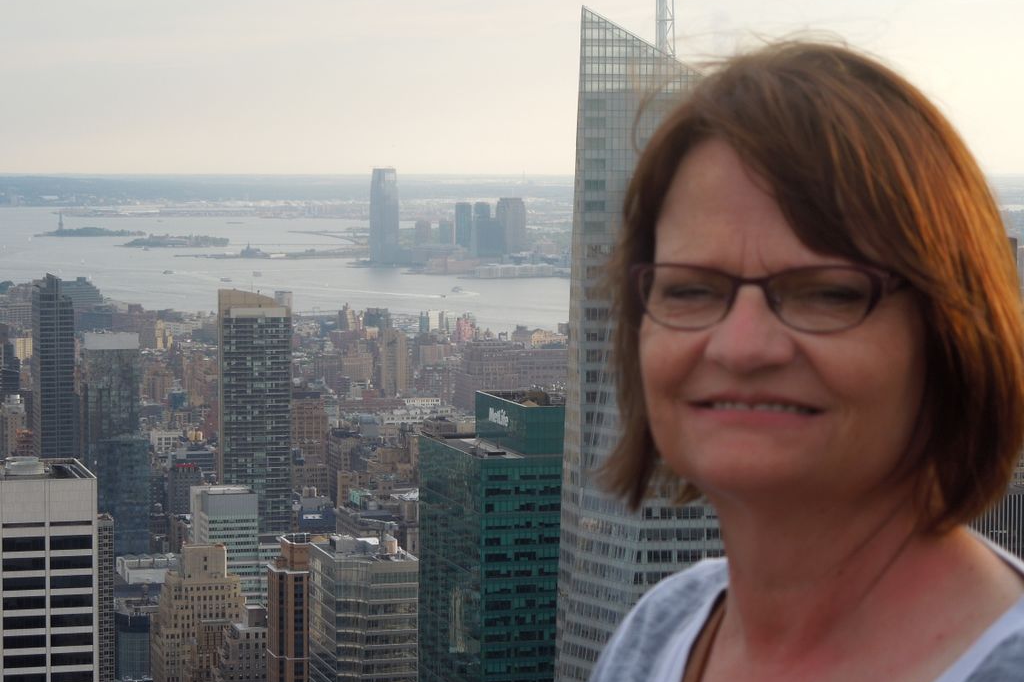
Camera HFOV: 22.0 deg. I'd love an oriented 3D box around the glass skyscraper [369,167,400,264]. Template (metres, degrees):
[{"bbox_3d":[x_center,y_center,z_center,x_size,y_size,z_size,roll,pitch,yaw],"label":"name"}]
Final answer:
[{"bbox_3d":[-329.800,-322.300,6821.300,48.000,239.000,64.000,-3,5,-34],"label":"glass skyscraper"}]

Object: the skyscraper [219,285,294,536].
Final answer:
[{"bbox_3d":[-144.000,67.300,1476.400,38.000,190.000,21.000,-1,4,-16],"label":"skyscraper"}]

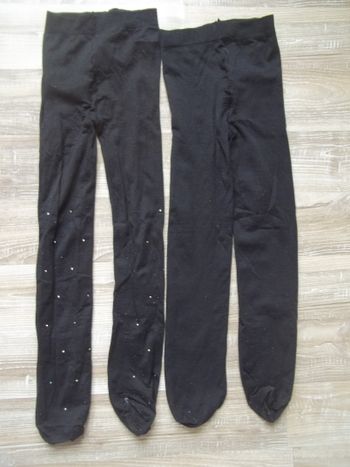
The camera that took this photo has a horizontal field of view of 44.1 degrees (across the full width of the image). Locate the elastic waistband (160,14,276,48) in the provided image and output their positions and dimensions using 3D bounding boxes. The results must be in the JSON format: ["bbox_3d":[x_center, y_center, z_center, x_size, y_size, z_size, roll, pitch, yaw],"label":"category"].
[{"bbox_3d":[0.067,-0.303,0.656,0.177,0.010,0.041,-8,89,-4],"label":"elastic waistband"}]

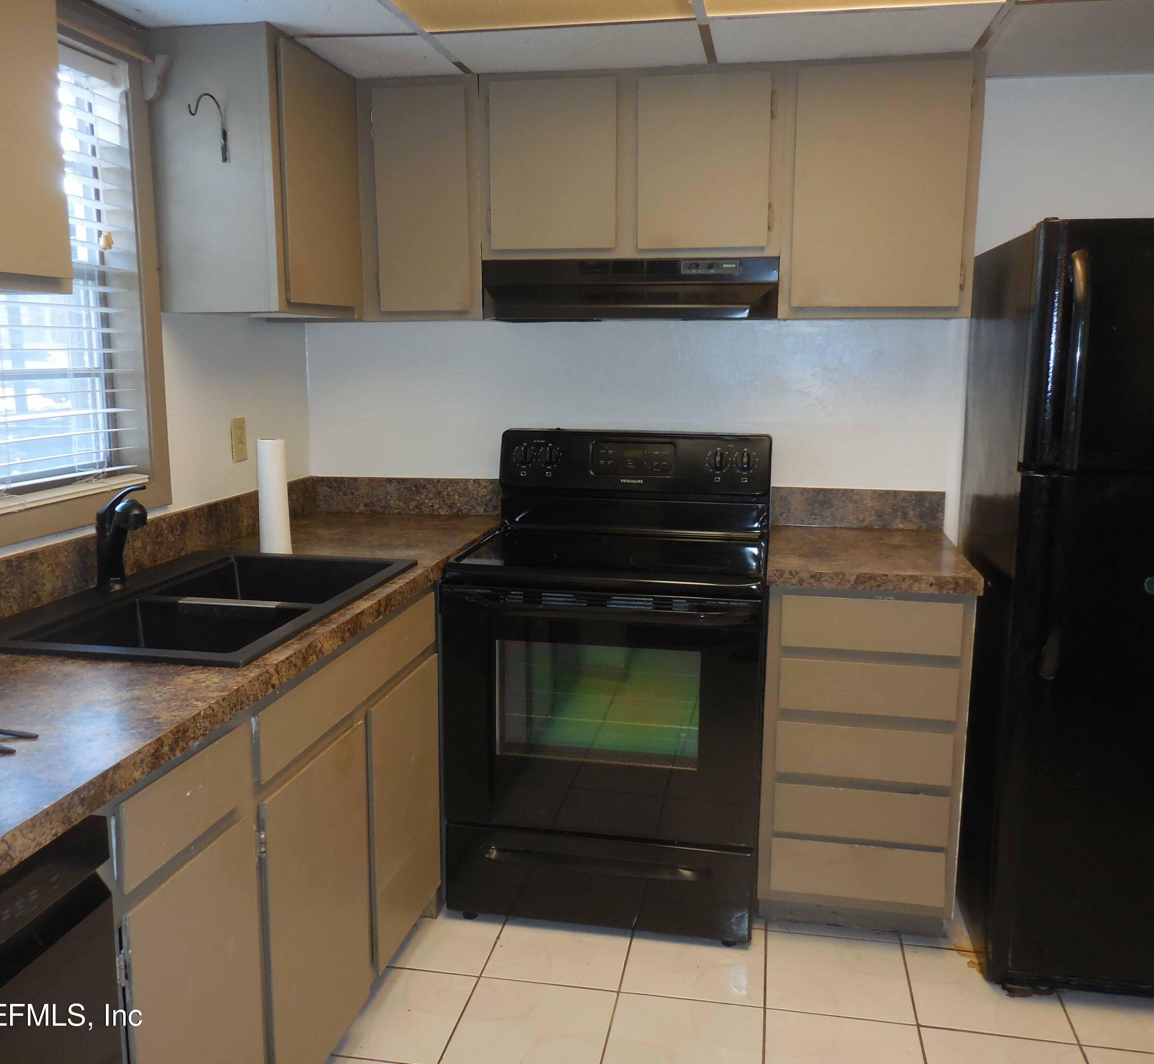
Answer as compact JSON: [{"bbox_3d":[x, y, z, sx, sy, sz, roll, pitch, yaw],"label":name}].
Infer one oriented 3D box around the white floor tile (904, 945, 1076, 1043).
[{"bbox_3d":[0.904,1.024,2.280,0.318,0.010,0.318,2,10,10],"label":"white floor tile"}]

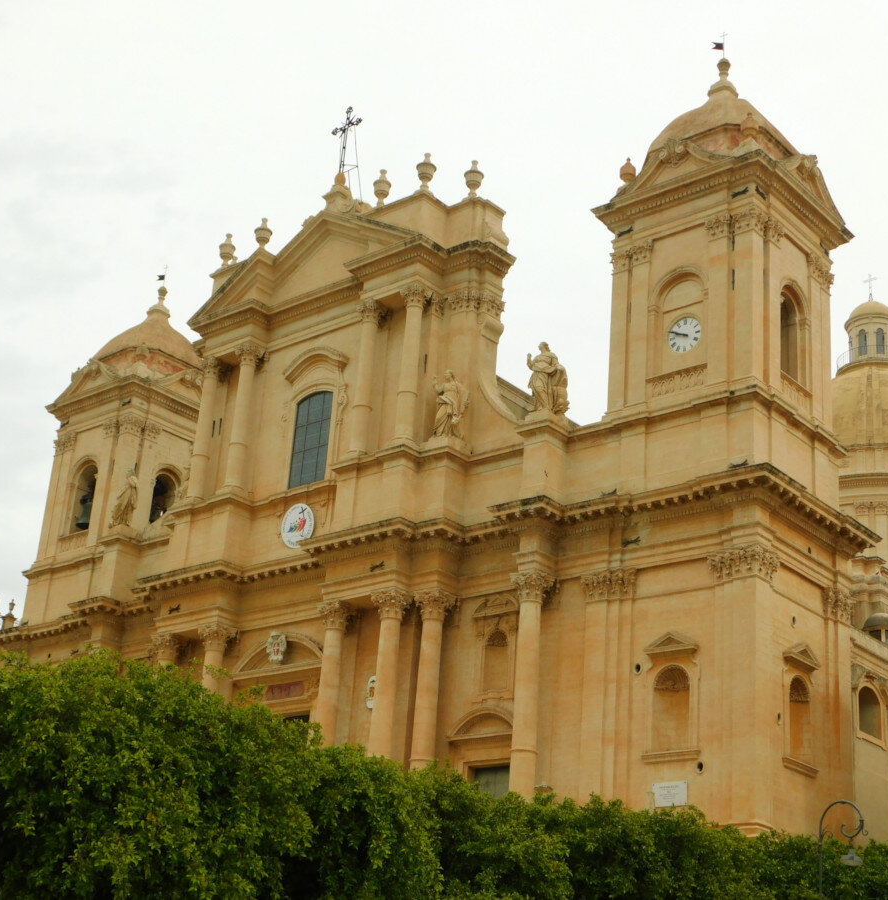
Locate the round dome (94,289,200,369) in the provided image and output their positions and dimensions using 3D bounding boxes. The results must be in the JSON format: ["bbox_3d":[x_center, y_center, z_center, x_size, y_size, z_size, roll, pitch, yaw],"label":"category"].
[{"bbox_3d":[-13.912,-5.352,75.296,4.736,5.775,4.736,4,-23,2],"label":"round dome"}]

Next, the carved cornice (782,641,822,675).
[{"bbox_3d":[12.165,6.944,52.758,0.522,0.935,2.262,-15,-29,38],"label":"carved cornice"}]

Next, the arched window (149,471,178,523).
[{"bbox_3d":[-14.508,2.903,80.443,0.522,3.654,1.653,-15,-29,38],"label":"arched window"}]

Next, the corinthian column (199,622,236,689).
[{"bbox_3d":[-9.289,10.951,59.557,1.100,8.900,1.100,-15,-29,38],"label":"corinthian column"}]

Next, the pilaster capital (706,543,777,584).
[{"bbox_3d":[10.114,4.010,52.521,2.001,1.022,1.479,-15,-29,38],"label":"pilaster capital"}]

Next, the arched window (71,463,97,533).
[{"bbox_3d":[-16.808,2.283,73.531,1.600,3.350,0.500,-15,-29,38],"label":"arched window"}]

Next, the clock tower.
[{"bbox_3d":[9.560,-6.011,53.762,6.584,18.056,6.295,-14,-29,38],"label":"clock tower"}]

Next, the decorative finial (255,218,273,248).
[{"bbox_3d":[-8.548,-10.073,73.479,0.844,1.980,0.844,4,-23,2],"label":"decorative finial"}]

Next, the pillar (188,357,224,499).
[{"bbox_3d":[-9.782,-0.689,63.375,0.866,6.814,0.866,-14,-29,38],"label":"pillar"}]

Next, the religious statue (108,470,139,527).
[{"bbox_3d":[-14.208,2.136,69.825,1.050,2.650,0.800,-15,-29,38],"label":"religious statue"}]

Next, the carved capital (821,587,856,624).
[{"bbox_3d":[12.909,5.105,51.396,0.450,1.100,2.000,-15,-29,38],"label":"carved capital"}]

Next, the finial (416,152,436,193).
[{"bbox_3d":[-0.730,-11.910,66.987,0.853,1.980,0.853,4,-23,2],"label":"finial"}]

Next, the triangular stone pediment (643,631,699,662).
[{"bbox_3d":[6.896,5.788,46.602,1.887,0.616,0.366,-14,-29,38],"label":"triangular stone pediment"}]

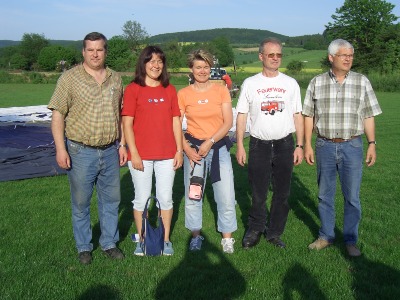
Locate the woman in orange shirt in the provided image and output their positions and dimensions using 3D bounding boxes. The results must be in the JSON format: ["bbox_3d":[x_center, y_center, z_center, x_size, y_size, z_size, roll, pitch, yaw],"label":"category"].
[{"bbox_3d":[0.064,0.009,4.223,0.476,1.665,0.350,0,9,-2],"label":"woman in orange shirt"}]

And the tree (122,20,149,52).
[{"bbox_3d":[-7.710,-12.290,60.810,3.170,6.220,3.170,0,9,0],"label":"tree"}]

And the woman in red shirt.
[{"bbox_3d":[-0.387,0.011,4.161,0.493,1.682,0.340,-1,9,-6],"label":"woman in red shirt"}]

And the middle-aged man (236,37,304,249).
[{"bbox_3d":[0.605,-0.059,4.348,0.576,1.758,0.360,-1,9,-6],"label":"middle-aged man"}]

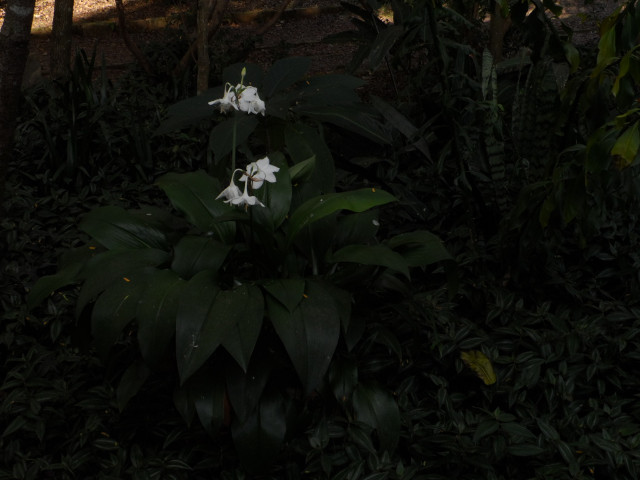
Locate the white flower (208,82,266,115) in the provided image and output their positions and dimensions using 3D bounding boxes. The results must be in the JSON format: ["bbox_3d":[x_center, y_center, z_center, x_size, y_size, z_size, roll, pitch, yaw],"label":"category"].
[{"bbox_3d":[-0.175,-0.301,2.450,0.122,0.065,0.090,0,18,0],"label":"white flower"}]

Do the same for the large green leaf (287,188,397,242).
[{"bbox_3d":[0.047,-0.053,2.450,0.225,0.100,0.090,2,18,5],"label":"large green leaf"}]

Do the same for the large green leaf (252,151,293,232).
[{"bbox_3d":[-0.104,-0.105,2.490,0.090,0.165,0.060,0,18,0],"label":"large green leaf"}]

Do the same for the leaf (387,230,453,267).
[{"bbox_3d":[0.230,0.019,2.720,0.175,0.055,0.113,3,20,8],"label":"leaf"}]

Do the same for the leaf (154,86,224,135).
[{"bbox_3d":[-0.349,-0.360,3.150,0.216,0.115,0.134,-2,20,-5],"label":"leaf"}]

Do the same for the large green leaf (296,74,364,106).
[{"bbox_3d":[0.028,-0.418,3.200,0.175,0.060,0.126,-6,21,-16],"label":"large green leaf"}]

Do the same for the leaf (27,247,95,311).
[{"bbox_3d":[-0.548,0.080,2.470,0.155,0.100,0.100,-2,18,-5],"label":"leaf"}]

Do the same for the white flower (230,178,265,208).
[{"bbox_3d":[-0.153,-0.098,2.390,0.078,0.065,0.070,0,18,0],"label":"white flower"}]

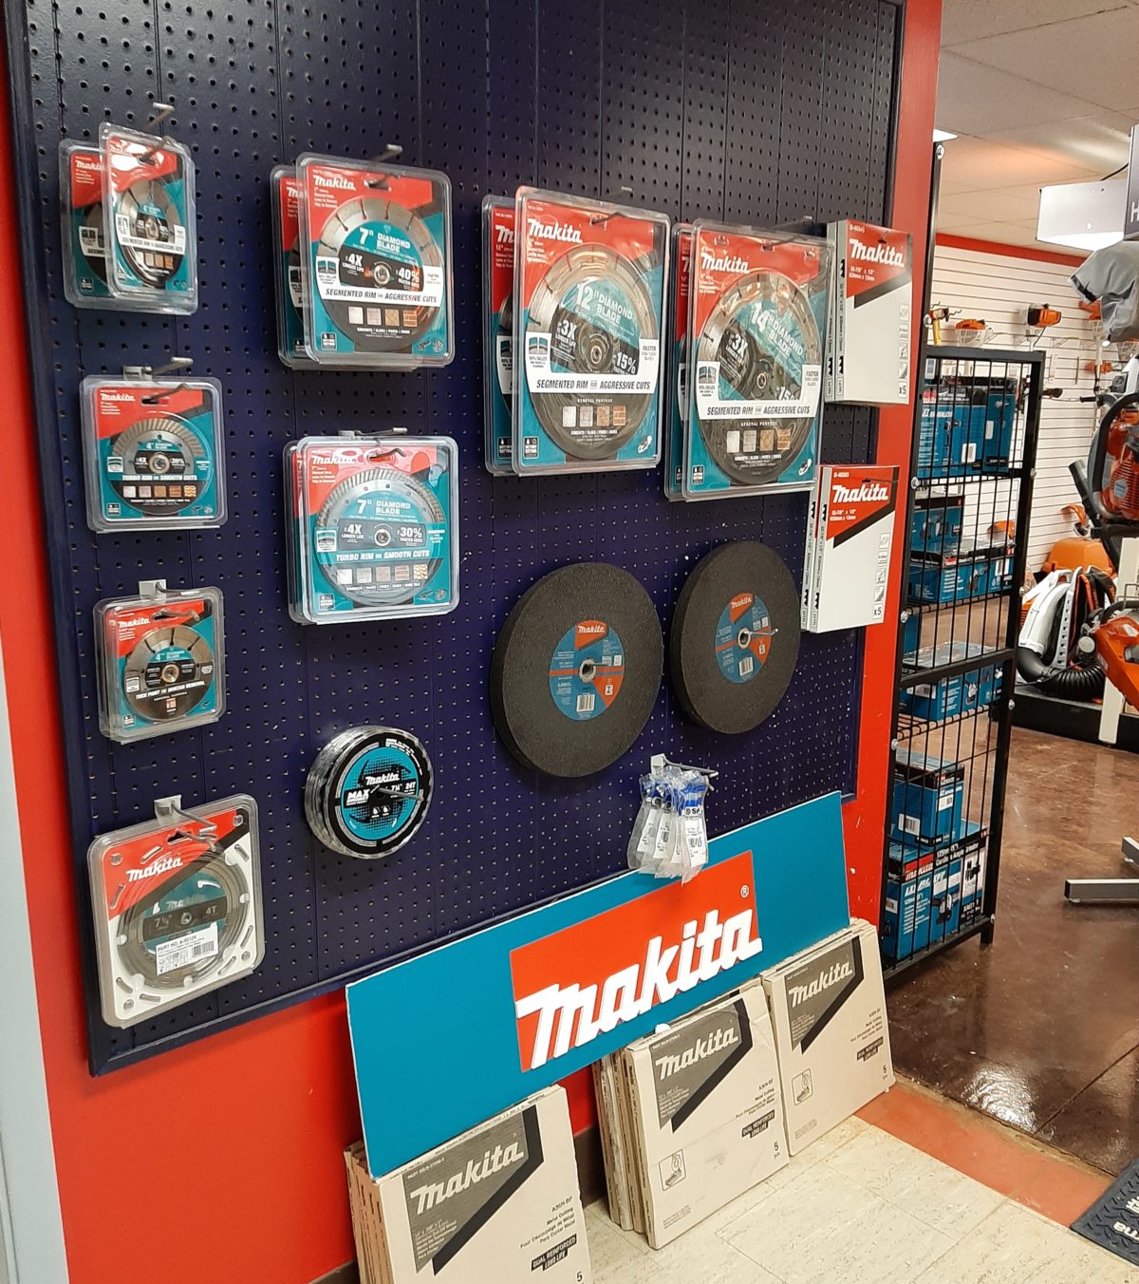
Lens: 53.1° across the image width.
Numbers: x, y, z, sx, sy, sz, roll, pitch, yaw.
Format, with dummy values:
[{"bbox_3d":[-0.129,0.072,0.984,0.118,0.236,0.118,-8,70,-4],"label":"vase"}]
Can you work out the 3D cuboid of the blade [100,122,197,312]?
[{"bbox_3d":[-0.446,-0.448,1.222,0.020,0.175,0.141,7,14,17],"label":"blade"}]

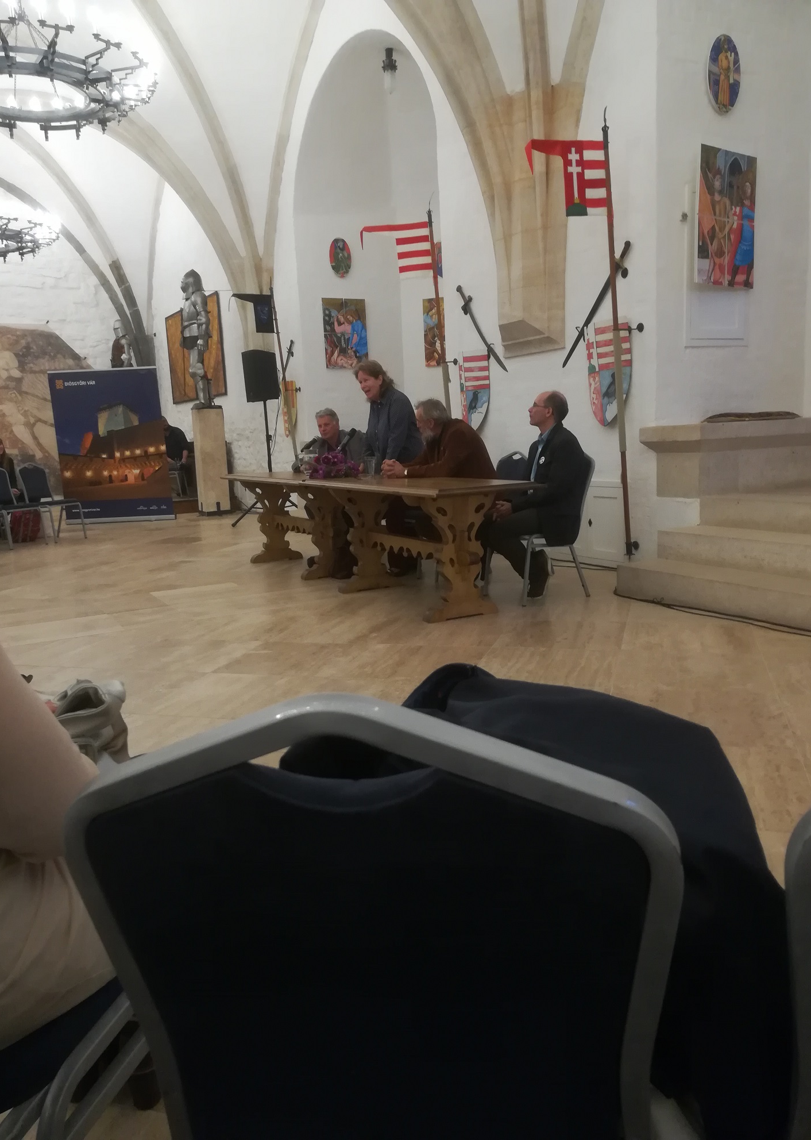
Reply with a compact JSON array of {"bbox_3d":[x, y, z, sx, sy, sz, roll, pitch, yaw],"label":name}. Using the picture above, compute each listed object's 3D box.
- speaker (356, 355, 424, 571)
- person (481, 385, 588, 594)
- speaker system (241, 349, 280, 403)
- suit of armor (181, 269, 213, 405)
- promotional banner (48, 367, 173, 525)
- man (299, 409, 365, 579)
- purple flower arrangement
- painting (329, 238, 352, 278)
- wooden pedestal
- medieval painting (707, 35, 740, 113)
[{"bbox_3d":[-0.120,-0.786,6.600,0.520,1.630,0.480,-10,12,-35],"label":"speaker"},{"bbox_3d":[0.818,-0.468,5.484,0.720,1.300,0.500,-6,10,-21],"label":"person"},{"bbox_3d":[-1.800,-2.409,10.650,0.390,0.610,0.350,0,10,17],"label":"speaker system"},{"bbox_3d":[-2.783,-3.098,11.434,0.420,1.760,0.570,-8,11,-29],"label":"suit of armor"},{"bbox_3d":[-3.889,-1.632,11.365,1.510,2.000,0.150,-3,10,-2],"label":"promotional banner"},{"bbox_3d":[-0.586,-0.630,7.000,0.560,1.300,0.750,2,11,28],"label":"man"},{"bbox_3d":[-0.524,-0.770,6.300,0.400,0.180,0.280,-1,10,10],"label":"purple flower arrangement"},{"bbox_3d":[-0.857,-4.120,11.293,0.320,0.510,0.030,-8,11,-29],"label":"painting"},{"bbox_3d":[-2.662,-1.465,11.703,0.360,1.430,0.360,-8,11,-29],"label":"wooden pedestal"},{"bbox_3d":[2.160,-3.338,5.758,0.320,0.500,0.035,-9,12,-32],"label":"medieval painting"}]

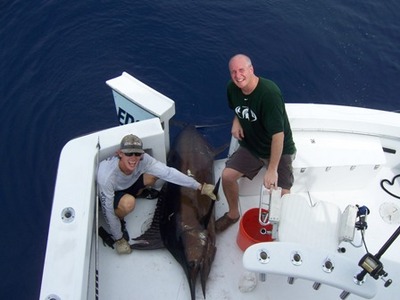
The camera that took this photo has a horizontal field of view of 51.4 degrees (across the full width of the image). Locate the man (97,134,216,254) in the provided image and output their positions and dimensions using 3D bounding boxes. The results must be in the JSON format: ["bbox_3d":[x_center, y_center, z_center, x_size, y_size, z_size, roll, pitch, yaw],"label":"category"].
[{"bbox_3d":[-0.410,0.280,3.560,0.970,0.900,0.720,-15,50,-15],"label":"man"}]

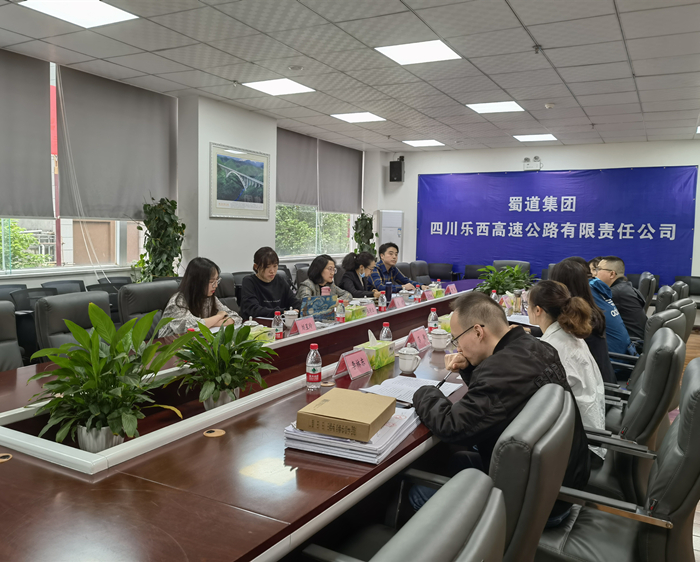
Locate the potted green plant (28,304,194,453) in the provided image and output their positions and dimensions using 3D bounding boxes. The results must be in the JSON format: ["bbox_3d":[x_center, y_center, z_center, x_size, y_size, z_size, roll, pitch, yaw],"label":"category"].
[{"bbox_3d":[-0.765,0.334,1.865,0.470,0.500,0.480,4,6,28],"label":"potted green plant"}]

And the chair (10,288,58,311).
[{"bbox_3d":[-2.298,0.518,4.631,0.580,0.860,0.550,5,6,28],"label":"chair"}]

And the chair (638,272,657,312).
[{"bbox_3d":[3.060,0.415,6.528,0.660,1.000,0.620,5,6,28],"label":"chair"}]

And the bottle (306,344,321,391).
[{"bbox_3d":[-0.151,0.347,2.377,0.062,0.193,0.062,1,5,0],"label":"bottle"}]

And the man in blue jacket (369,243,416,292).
[{"bbox_3d":[0.420,0.251,5.913,0.540,1.260,0.800,-3,7,-42],"label":"man in blue jacket"}]

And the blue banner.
[{"bbox_3d":[3.210,-0.857,9.847,4.460,1.960,0.030,4,6,29],"label":"blue banner"}]

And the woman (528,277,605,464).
[{"bbox_3d":[0.878,0.604,2.822,0.720,1.220,0.480,4,6,28],"label":"woman"}]

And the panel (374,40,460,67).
[{"bbox_3d":[0.564,-1.865,4.742,0.590,0.040,0.590,5,6,28],"label":"panel"}]

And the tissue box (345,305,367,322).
[{"bbox_3d":[0.019,0.236,4.282,0.120,0.078,0.222,4,6,28],"label":"tissue box"}]

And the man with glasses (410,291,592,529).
[{"bbox_3d":[0.560,0.649,2.257,0.720,1.220,0.540,5,6,31],"label":"man with glasses"}]

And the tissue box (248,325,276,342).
[{"bbox_3d":[-0.511,0.313,3.138,0.112,0.094,0.225,5,6,28],"label":"tissue box"}]

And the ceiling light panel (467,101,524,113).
[{"bbox_3d":[1.694,-2.036,6.837,0.590,0.040,0.590,5,6,28],"label":"ceiling light panel"}]

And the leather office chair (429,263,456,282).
[{"bbox_3d":[1.552,0.100,10.424,0.580,0.850,0.560,4,6,28],"label":"leather office chair"}]

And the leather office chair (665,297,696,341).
[{"bbox_3d":[1.802,0.597,3.744,0.680,1.020,0.620,4,6,28],"label":"leather office chair"}]

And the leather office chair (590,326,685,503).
[{"bbox_3d":[1.175,0.735,2.694,0.660,1.000,0.620,5,6,30],"label":"leather office chair"}]

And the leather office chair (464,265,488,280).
[{"bbox_3d":[2.154,0.138,10.048,0.570,0.830,0.580,4,6,28],"label":"leather office chair"}]

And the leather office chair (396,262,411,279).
[{"bbox_3d":[0.847,0.309,6.655,0.680,1.020,0.620,4,6,28],"label":"leather office chair"}]

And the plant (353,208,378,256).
[{"bbox_3d":[0.217,-0.381,10.518,0.460,1.720,0.460,4,6,28],"label":"plant"}]

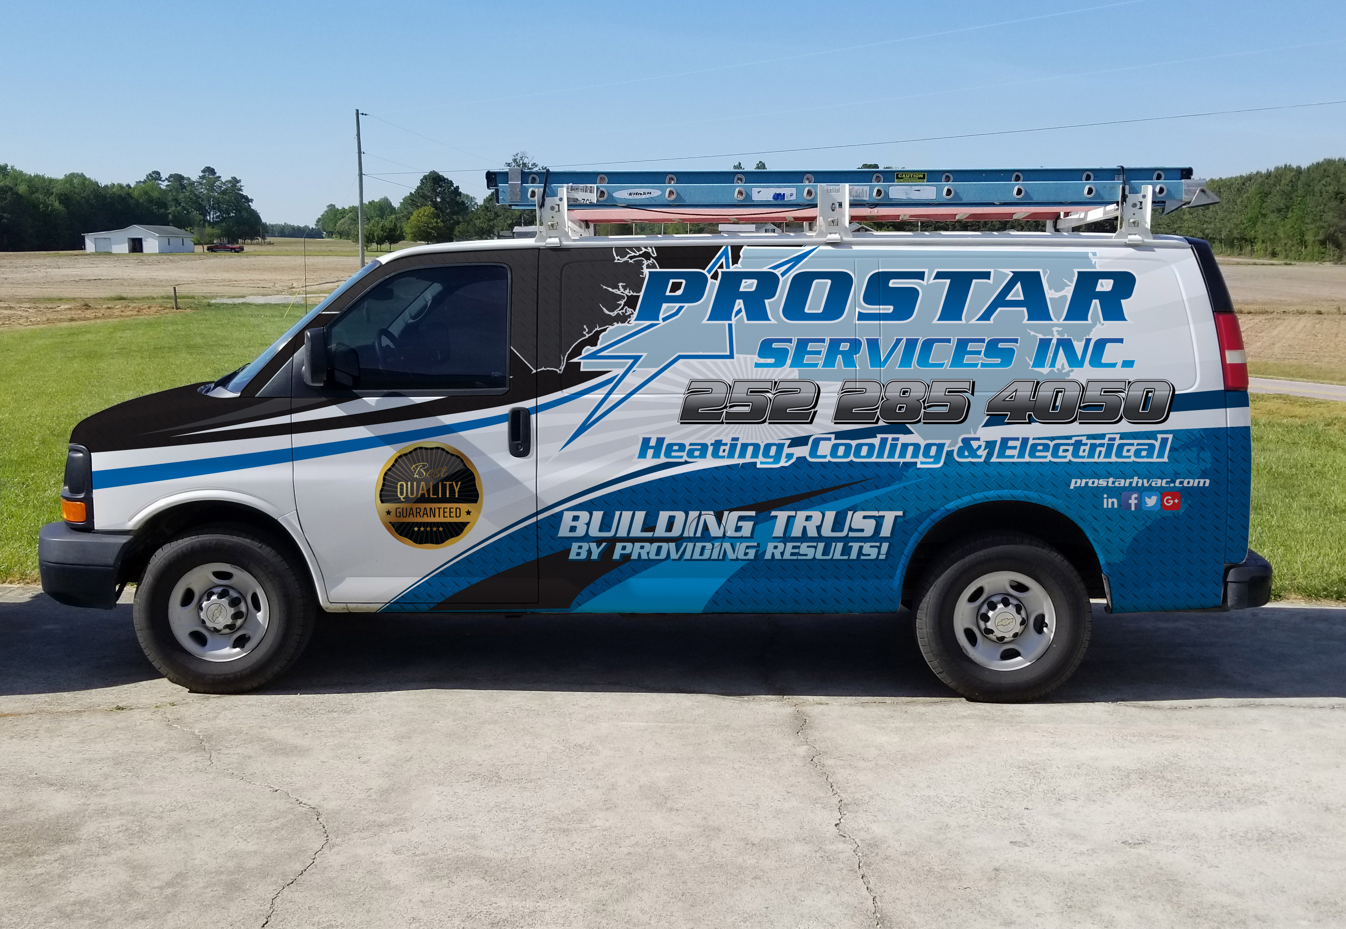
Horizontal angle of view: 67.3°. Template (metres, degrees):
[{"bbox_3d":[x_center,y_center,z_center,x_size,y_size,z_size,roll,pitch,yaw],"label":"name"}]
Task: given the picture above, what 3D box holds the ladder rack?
[{"bbox_3d":[0.793,-1.245,4.918,3.218,0.322,1.240,0,13,2],"label":"ladder rack"}]

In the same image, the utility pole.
[{"bbox_3d":[-15.825,-13.706,51.230,0.270,8.130,0.270,2,13,0],"label":"utility pole"}]

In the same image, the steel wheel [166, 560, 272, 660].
[{"bbox_3d":[-1.993,0.641,4.528,0.450,0.450,0.180,0,13,2],"label":"steel wheel"}]

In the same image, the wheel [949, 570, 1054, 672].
[{"bbox_3d":[1.435,0.660,4.431,0.450,0.450,0.180,0,13,2],"label":"wheel"}]

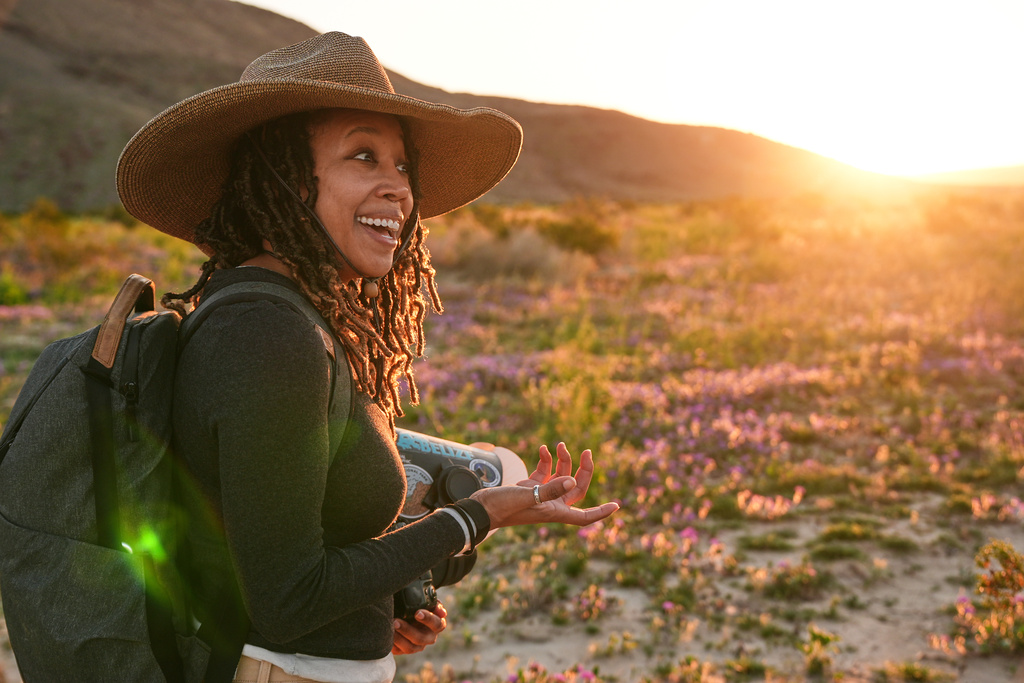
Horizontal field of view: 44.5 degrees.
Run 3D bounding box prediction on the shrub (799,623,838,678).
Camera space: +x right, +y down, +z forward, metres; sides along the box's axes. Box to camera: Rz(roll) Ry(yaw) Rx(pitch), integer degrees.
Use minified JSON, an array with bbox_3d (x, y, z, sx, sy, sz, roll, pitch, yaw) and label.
[{"bbox_3d":[0.955,0.963,3.900,0.125,0.147,0.120,-1,7,0],"label":"shrub"}]

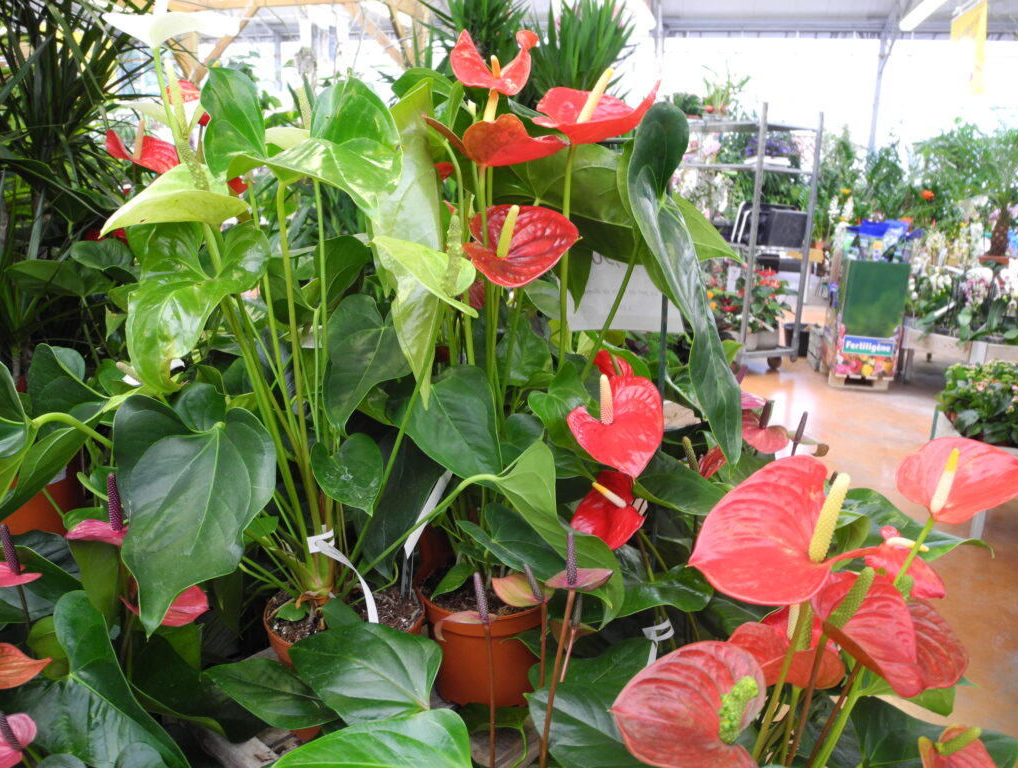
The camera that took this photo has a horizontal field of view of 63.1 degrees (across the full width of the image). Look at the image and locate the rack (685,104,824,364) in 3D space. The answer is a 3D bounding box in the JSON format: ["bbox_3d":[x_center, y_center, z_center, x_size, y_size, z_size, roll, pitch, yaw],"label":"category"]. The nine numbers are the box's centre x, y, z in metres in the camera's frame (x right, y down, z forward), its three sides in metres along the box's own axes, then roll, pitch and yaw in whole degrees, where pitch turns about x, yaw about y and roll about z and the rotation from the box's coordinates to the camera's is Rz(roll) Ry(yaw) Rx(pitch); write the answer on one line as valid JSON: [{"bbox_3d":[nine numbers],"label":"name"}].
[{"bbox_3d":[1.680,-1.190,6.700,0.565,1.900,1.350,-5,14,-31],"label":"rack"}]

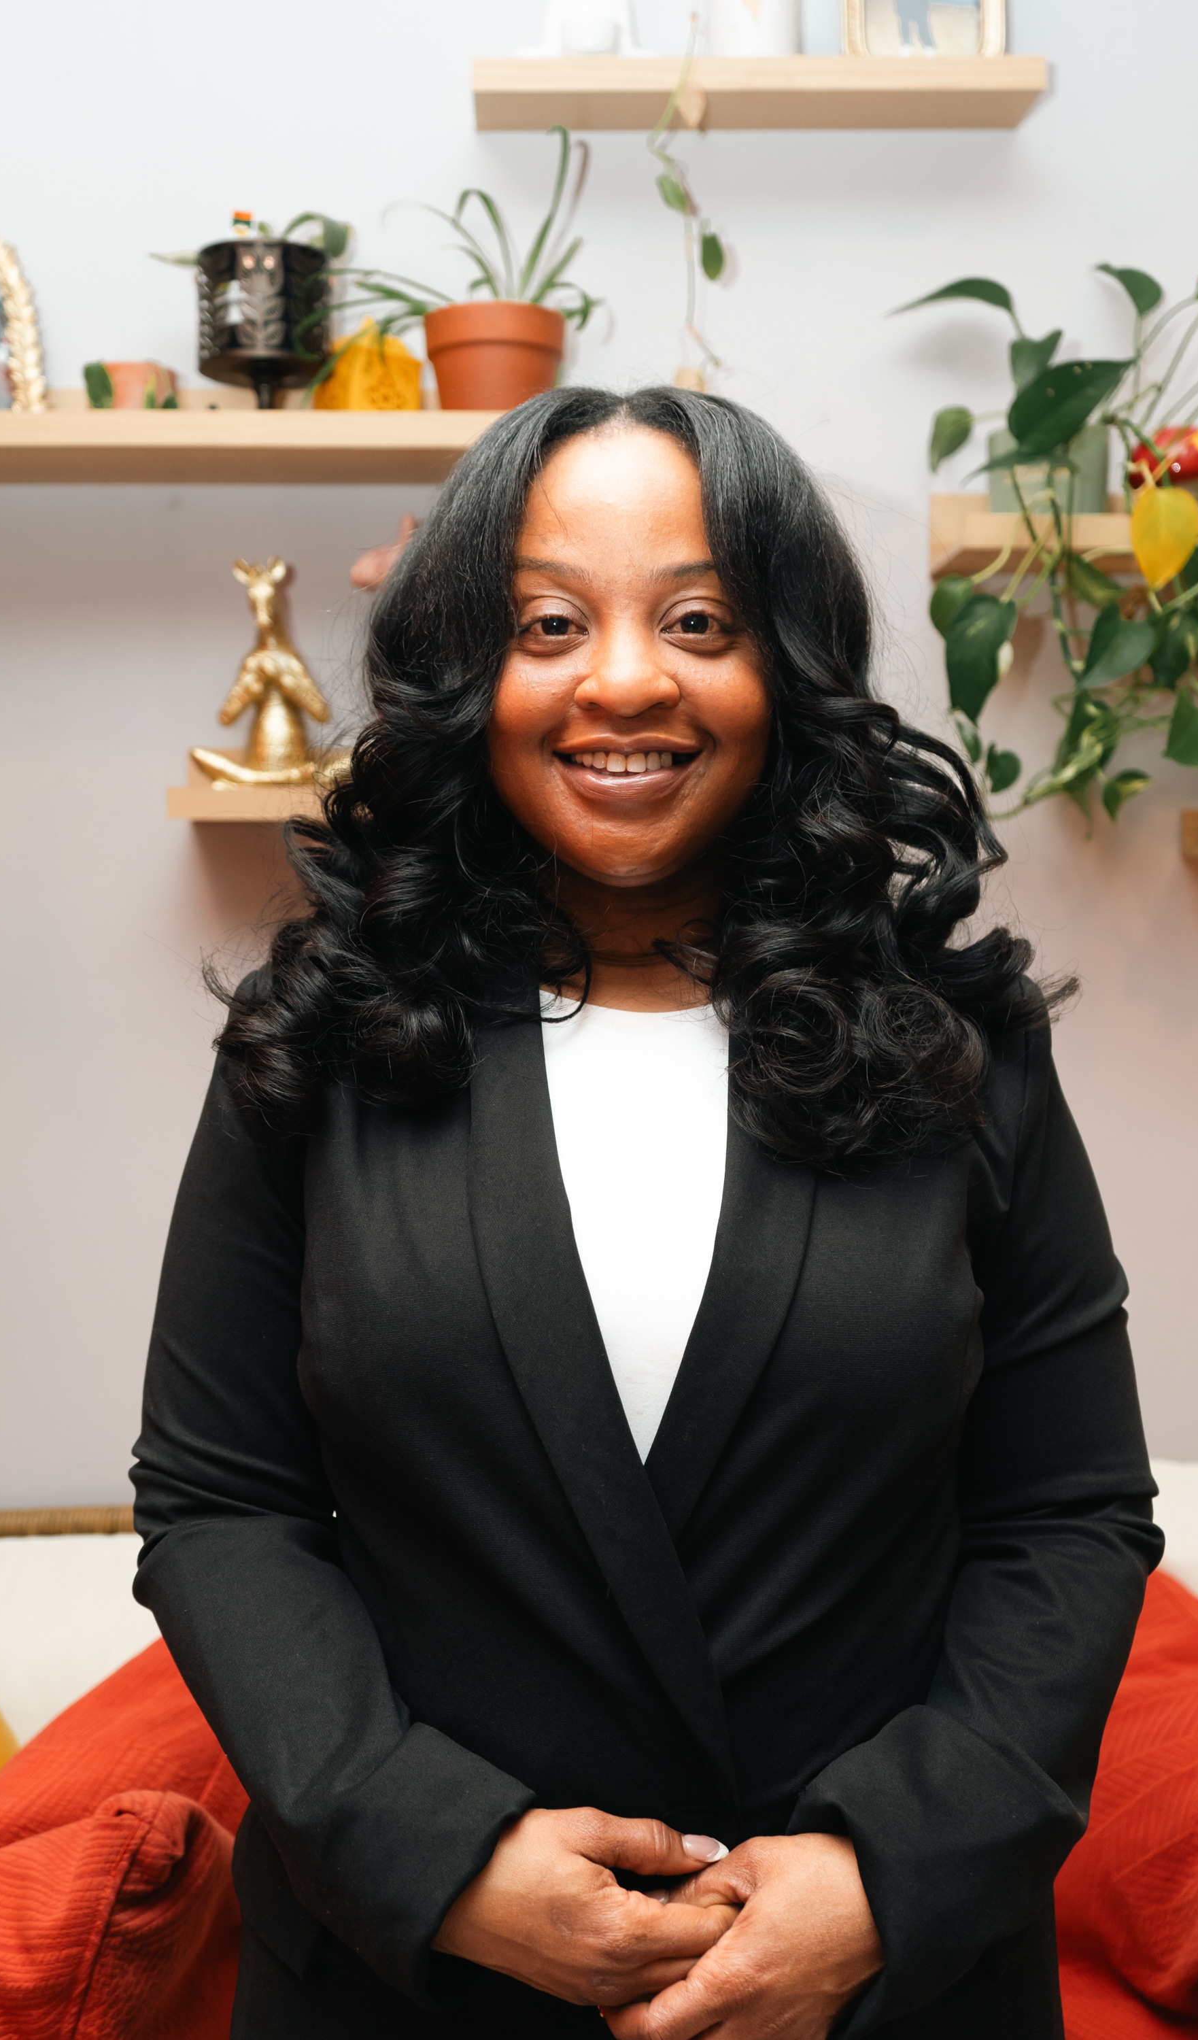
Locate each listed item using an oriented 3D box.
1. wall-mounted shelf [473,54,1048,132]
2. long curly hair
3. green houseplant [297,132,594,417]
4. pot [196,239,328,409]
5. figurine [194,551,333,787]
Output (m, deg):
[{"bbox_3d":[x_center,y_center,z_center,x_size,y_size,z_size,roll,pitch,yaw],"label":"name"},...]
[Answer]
[{"bbox_3d":[0.126,-0.745,1.599,0.451,0.025,0.088,0,5,0],"label":"wall-mounted shelf"},{"bbox_3d":[0.017,-0.123,0.973,0.400,0.367,0.250,0,5,0],"label":"long curly hair"},{"bbox_3d":[-0.116,-0.586,1.551,0.229,0.235,0.190,0,5,0],"label":"green houseplant"},{"bbox_3d":[-0.267,-0.536,1.576,0.103,0.132,0.103,0,5,0],"label":"pot"},{"bbox_3d":[-0.268,-0.285,1.629,0.137,0.189,0.085,0,5,4],"label":"figurine"}]

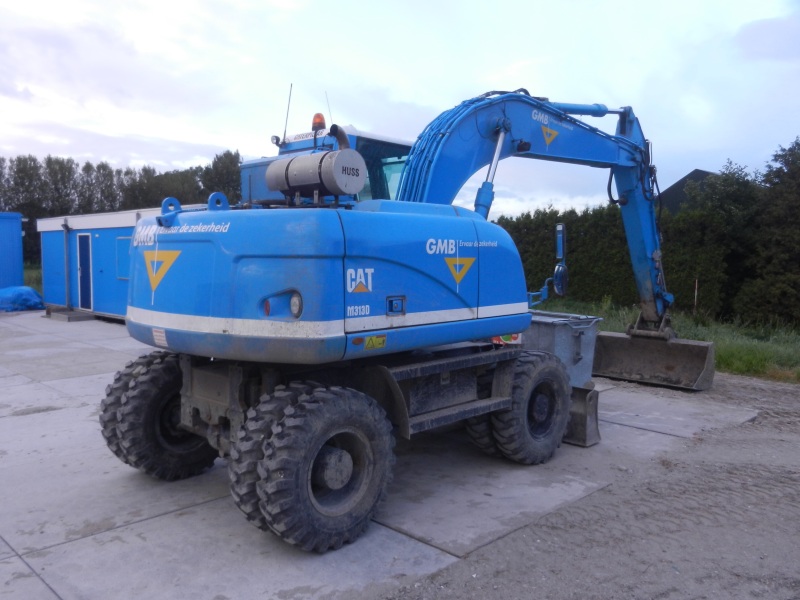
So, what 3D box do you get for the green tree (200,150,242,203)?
[{"bbox_3d":[-14.151,-7.242,55.358,4.200,10.080,4.200,0,4,-14],"label":"green tree"}]

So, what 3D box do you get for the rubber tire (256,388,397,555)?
[{"bbox_3d":[-0.459,1.117,4.451,0.275,1.050,1.050,5,6,43],"label":"rubber tire"}]

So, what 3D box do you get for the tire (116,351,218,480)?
[{"bbox_3d":[-1.890,1.001,5.769,0.275,1.050,1.050,5,6,43],"label":"tire"}]

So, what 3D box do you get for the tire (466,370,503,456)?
[{"bbox_3d":[1.027,0.994,6.503,0.275,1.050,1.050,5,6,43],"label":"tire"}]

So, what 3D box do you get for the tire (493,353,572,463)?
[{"bbox_3d":[1.250,1.012,6.298,0.275,1.050,1.050,5,6,43],"label":"tire"}]

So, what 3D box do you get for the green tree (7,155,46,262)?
[{"bbox_3d":[-32.399,-7.649,58.352,3.700,9.910,3.700,-1,5,-29],"label":"green tree"}]

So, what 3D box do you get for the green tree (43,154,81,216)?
[{"bbox_3d":[-30.382,-7.923,60.363,3.600,10.230,3.600,-1,5,-27],"label":"green tree"}]

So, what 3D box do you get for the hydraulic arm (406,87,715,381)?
[{"bbox_3d":[2.021,-0.534,8.499,1.800,3.840,6.150,4,6,44],"label":"hydraulic arm"}]

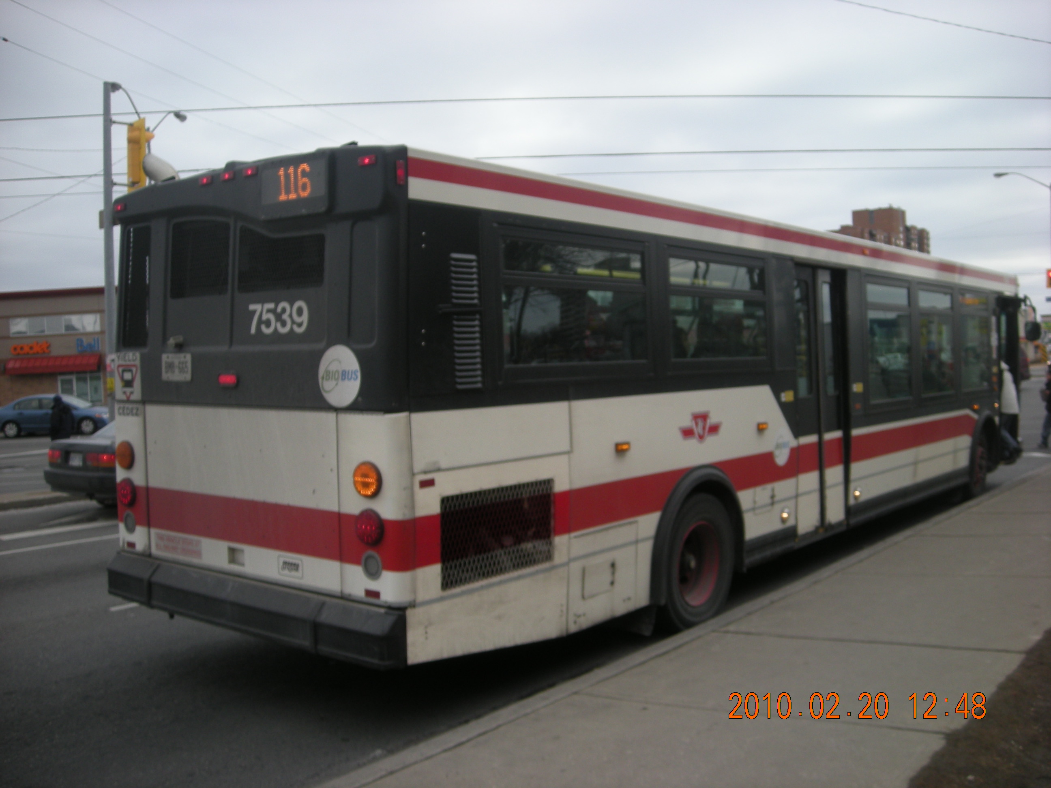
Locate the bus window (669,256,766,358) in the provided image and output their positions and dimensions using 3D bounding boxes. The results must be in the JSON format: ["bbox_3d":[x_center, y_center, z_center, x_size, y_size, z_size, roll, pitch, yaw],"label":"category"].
[{"bbox_3d":[1.432,-0.611,7.810,0.050,0.709,1.488,-2,1,38],"label":"bus window"}]

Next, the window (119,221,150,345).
[{"bbox_3d":[-2.354,-0.649,6.427,0.299,0.743,0.050,2,1,38],"label":"window"}]

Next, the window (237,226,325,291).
[{"bbox_3d":[-1.317,-0.735,5.693,0.700,0.360,0.050,2,3,37],"label":"window"}]

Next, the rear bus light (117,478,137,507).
[{"bbox_3d":[-2.425,0.600,6.471,0.180,0.180,0.050,2,3,38],"label":"rear bus light"}]

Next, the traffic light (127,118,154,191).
[{"bbox_3d":[-5.932,-3.646,16.300,0.380,1.100,0.470,-4,3,-35],"label":"traffic light"}]

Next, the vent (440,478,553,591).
[{"bbox_3d":[-0.140,0.744,5.775,0.050,0.475,0.970,2,3,38],"label":"vent"}]

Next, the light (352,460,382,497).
[{"bbox_3d":[-0.786,0.429,5.240,0.180,0.180,0.050,2,3,37],"label":"light"}]

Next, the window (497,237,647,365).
[{"bbox_3d":[0.309,-0.532,6.293,0.060,0.710,1.470,2,3,37],"label":"window"}]

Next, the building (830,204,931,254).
[{"bbox_3d":[135.970,-45.532,405.000,30.000,48.000,23.000,0,3,30],"label":"building"}]

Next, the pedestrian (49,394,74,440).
[{"bbox_3d":[-10.895,0.821,25.000,0.450,1.670,0.550,-1,2,12],"label":"pedestrian"}]

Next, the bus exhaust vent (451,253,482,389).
[{"bbox_3d":[-0.298,-0.374,5.525,0.040,0.696,0.201,-2,1,38],"label":"bus exhaust vent"}]

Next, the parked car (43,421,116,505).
[{"bbox_3d":[-4.798,0.800,16.107,1.680,1.380,4.300,0,2,37],"label":"parked car"}]

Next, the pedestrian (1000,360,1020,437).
[{"bbox_3d":[6.480,0.215,14.300,0.500,1.580,0.520,0,2,37],"label":"pedestrian"}]

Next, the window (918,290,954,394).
[{"bbox_3d":[4.583,-0.564,11.893,0.060,1.120,1.250,2,3,37],"label":"window"}]

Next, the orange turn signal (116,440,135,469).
[{"bbox_3d":[-2.480,0.379,6.533,0.180,0.180,0.050,2,3,37],"label":"orange turn signal"}]

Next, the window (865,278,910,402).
[{"bbox_3d":[3.629,-0.520,10.644,0.060,1.120,1.270,2,3,37],"label":"window"}]

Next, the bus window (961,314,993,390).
[{"bbox_3d":[5.593,-0.505,13.200,0.050,0.895,1.282,-2,1,38],"label":"bus window"}]

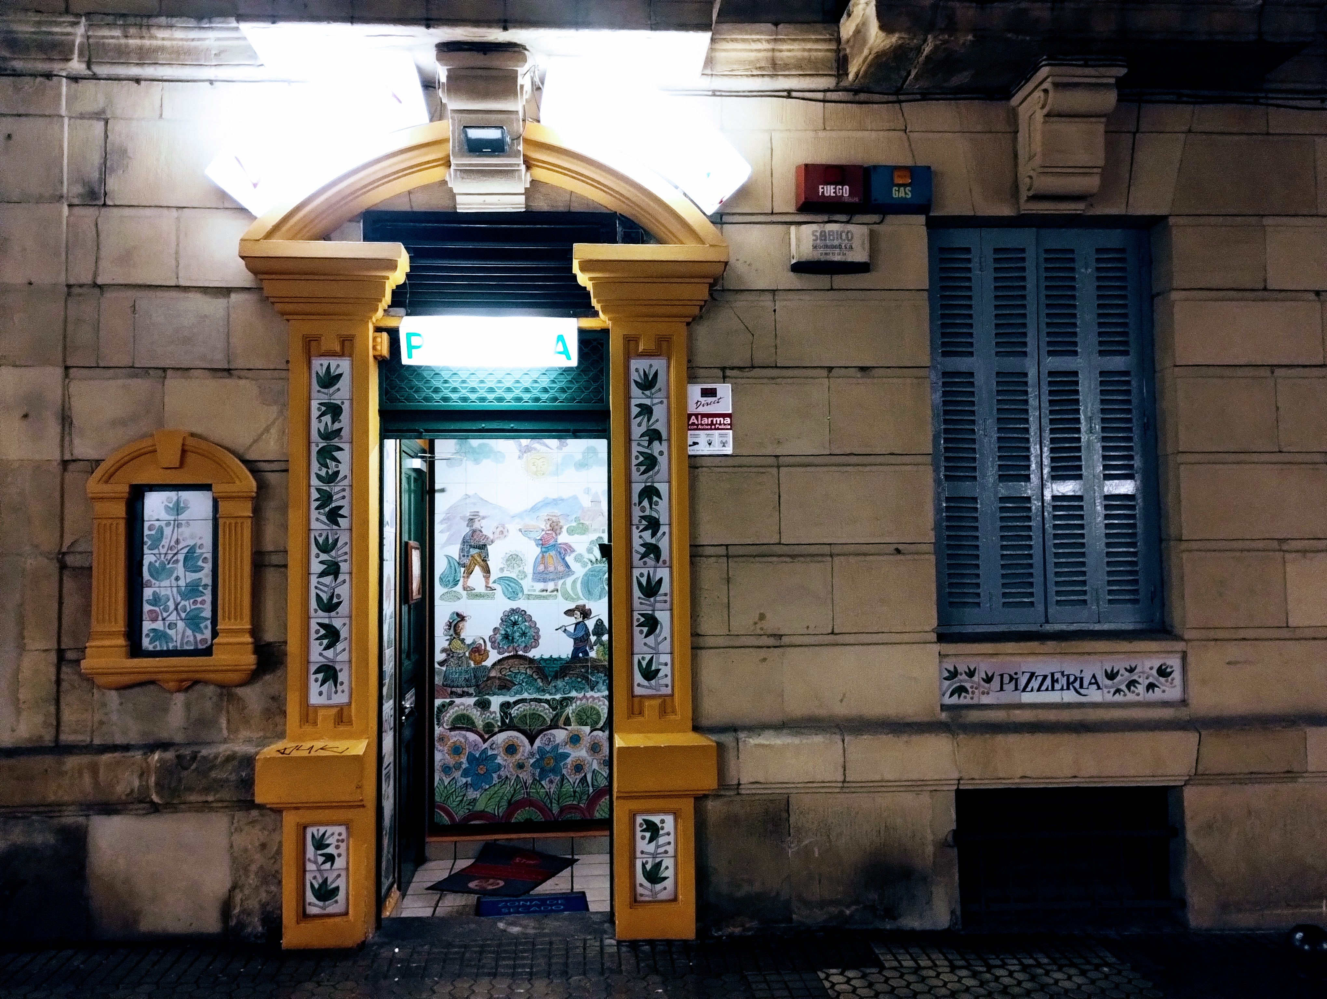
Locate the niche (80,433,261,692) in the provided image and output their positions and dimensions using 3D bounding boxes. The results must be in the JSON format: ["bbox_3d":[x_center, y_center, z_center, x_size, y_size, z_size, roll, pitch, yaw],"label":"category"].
[{"bbox_3d":[-2.193,0.266,4.830,0.752,1.159,0.105,0,-3,-4],"label":"niche"}]

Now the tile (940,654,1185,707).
[{"bbox_3d":[1.897,0.856,5.106,1.184,0.229,0.030,0,-3,-4],"label":"tile"}]

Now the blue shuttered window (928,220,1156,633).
[{"bbox_3d":[1.874,-0.355,5.348,1.182,2.023,0.100,0,-3,-4],"label":"blue shuttered window"}]

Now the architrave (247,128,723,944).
[{"bbox_3d":[-0.772,0.112,4.842,2.130,3.689,0.360,0,-3,-4],"label":"architrave"}]

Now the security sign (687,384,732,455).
[{"bbox_3d":[0.213,-0.376,5.037,0.222,0.335,0.020,0,-3,-4],"label":"security sign"}]

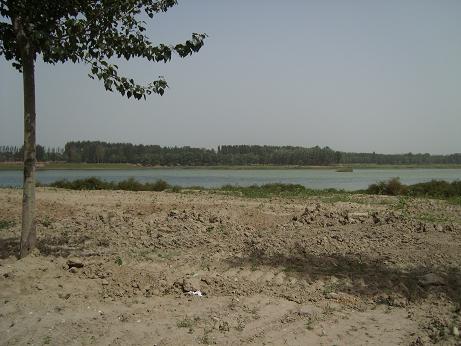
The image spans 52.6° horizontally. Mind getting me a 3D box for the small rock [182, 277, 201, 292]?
[{"bbox_3d":[-0.495,1.415,5.918,0.224,0.164,0.179,0,1,0],"label":"small rock"}]

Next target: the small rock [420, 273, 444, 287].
[{"bbox_3d":[2.689,1.425,6.237,0.341,0.136,0.245,0,1,0],"label":"small rock"}]

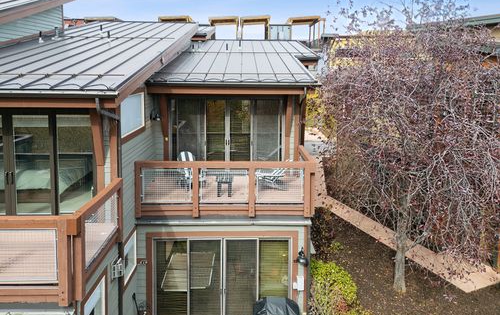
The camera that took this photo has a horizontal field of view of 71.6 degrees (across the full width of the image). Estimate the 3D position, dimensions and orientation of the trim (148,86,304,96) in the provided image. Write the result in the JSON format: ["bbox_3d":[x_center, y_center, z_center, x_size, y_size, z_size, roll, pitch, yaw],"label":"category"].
[{"bbox_3d":[-0.620,-1.750,9.150,4.120,0.240,0.160,0,11,-2],"label":"trim"}]

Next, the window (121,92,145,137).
[{"bbox_3d":[-2.680,-1.000,8.050,0.100,0.880,1.500,0,11,-2],"label":"window"}]

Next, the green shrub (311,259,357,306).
[{"bbox_3d":[2.120,3.200,8.800,1.080,1.080,1.050,0,11,-2],"label":"green shrub"}]

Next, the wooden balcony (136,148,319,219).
[{"bbox_3d":[-0.570,0.630,8.850,4.200,1.380,1.550,0,11,-2],"label":"wooden balcony"}]

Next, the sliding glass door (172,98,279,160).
[{"bbox_3d":[-0.660,-0.540,9.750,3.200,2.200,0.120,0,11,-2],"label":"sliding glass door"}]

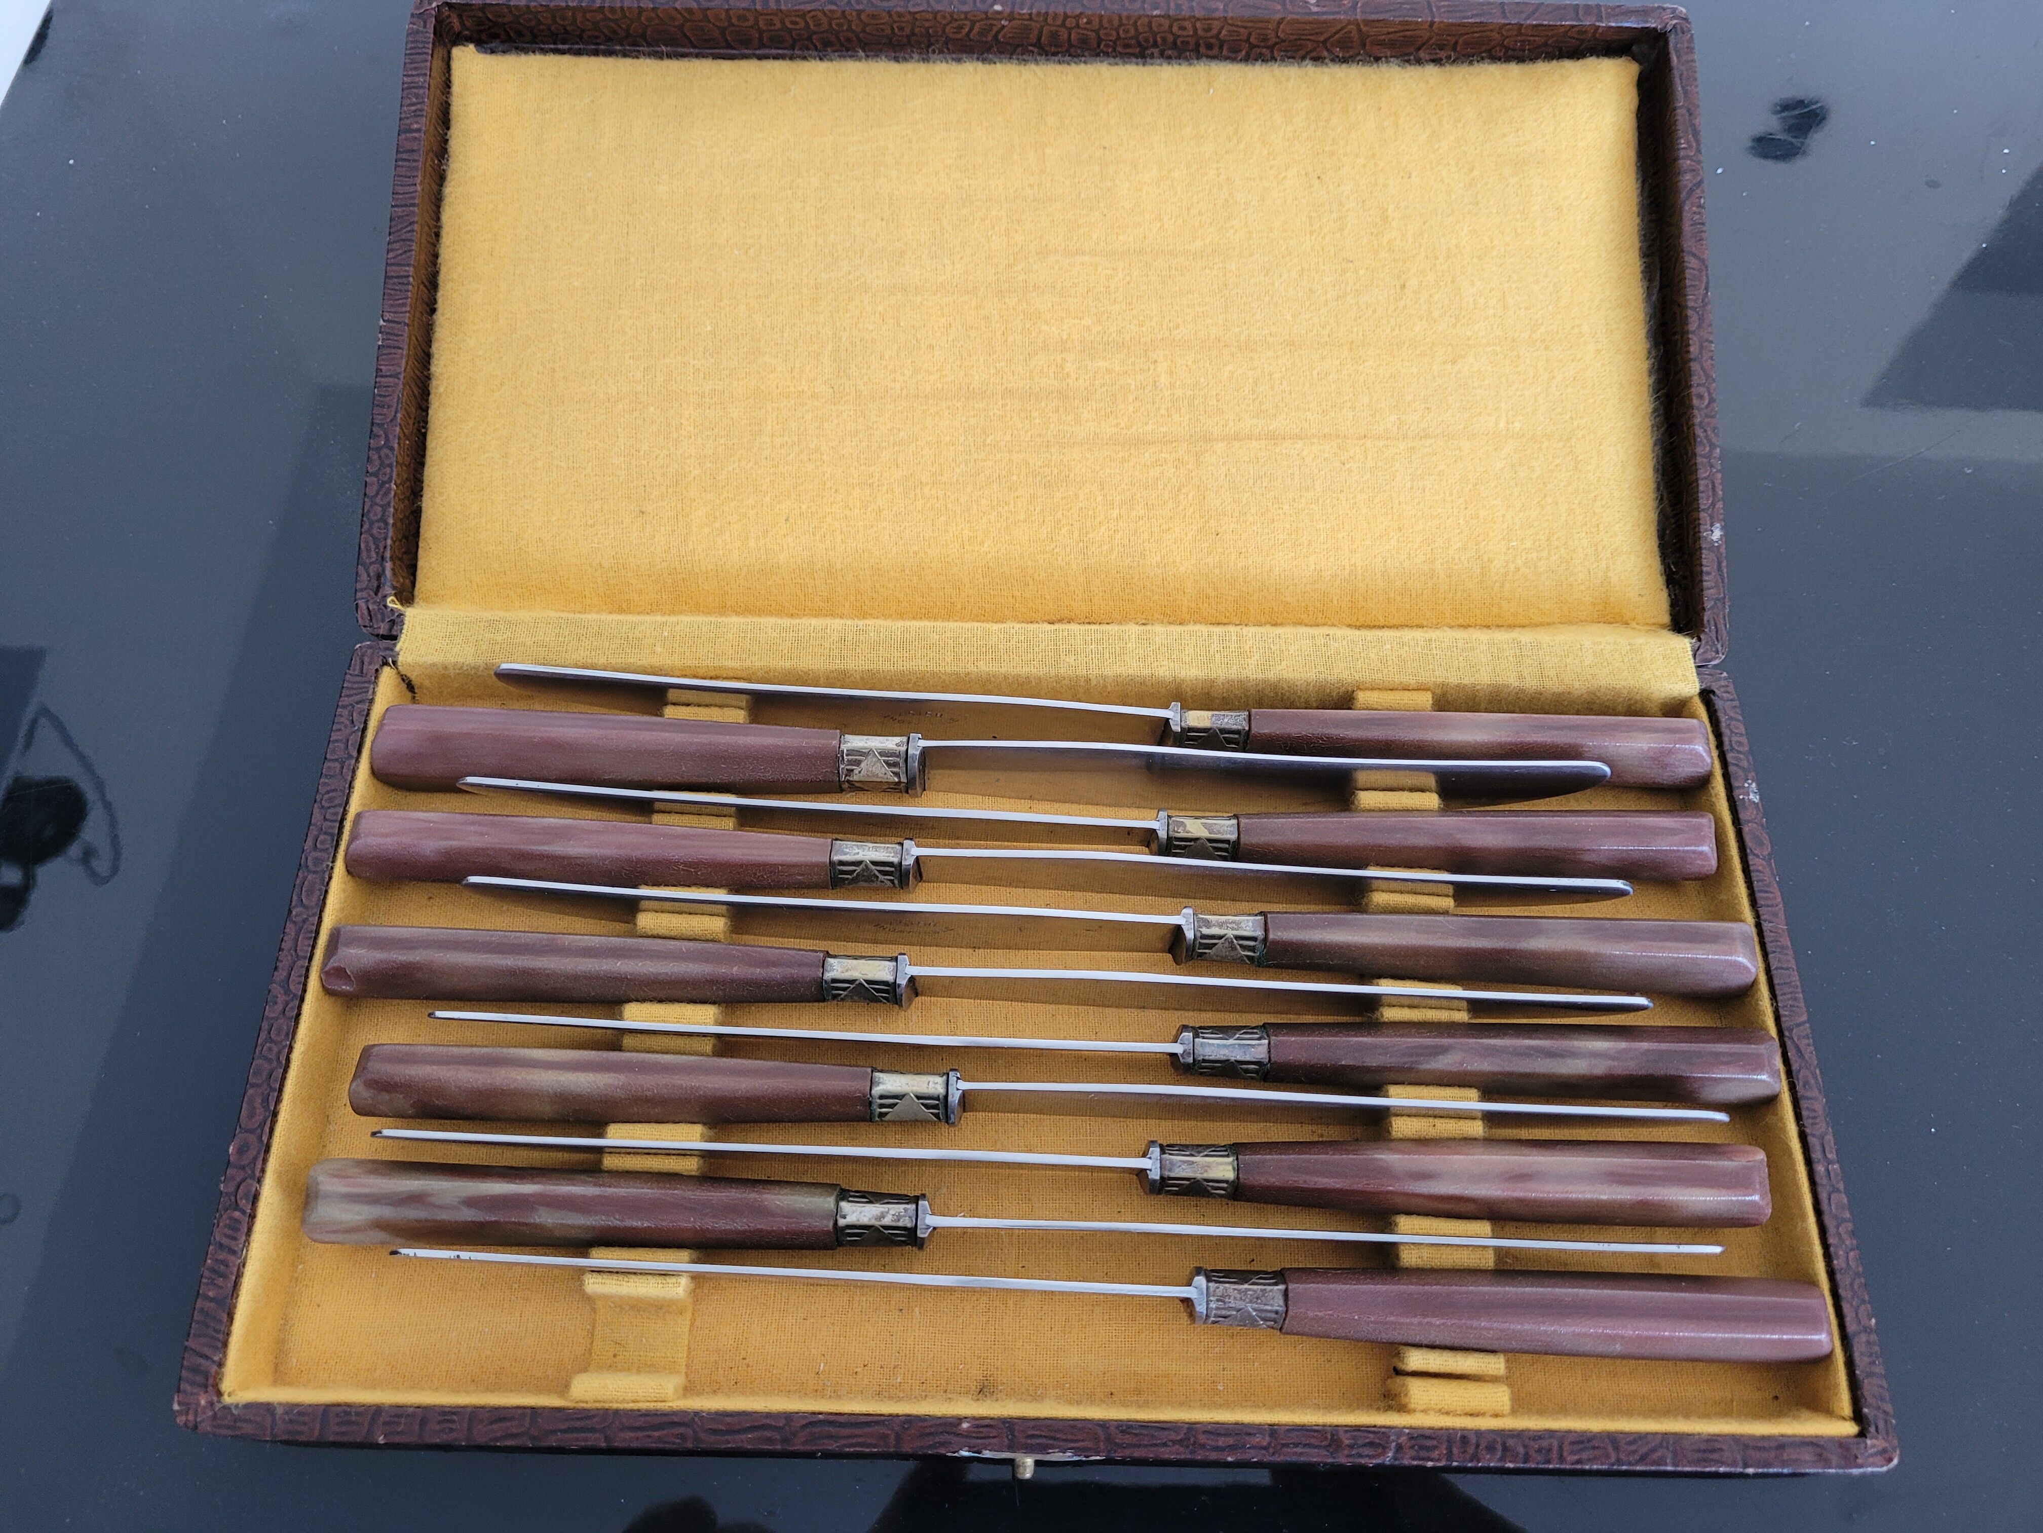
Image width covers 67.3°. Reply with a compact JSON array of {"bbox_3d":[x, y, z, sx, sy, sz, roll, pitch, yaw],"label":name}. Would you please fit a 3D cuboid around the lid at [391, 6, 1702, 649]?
[{"bbox_3d":[0.006,-0.092,0.324,0.272,0.018,0.143,1,81,0],"label":"lid"}]

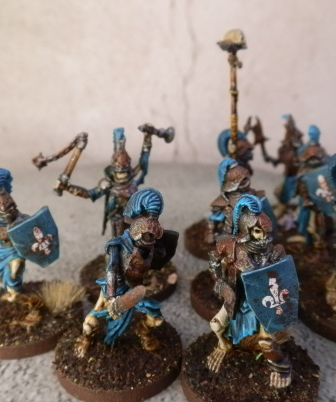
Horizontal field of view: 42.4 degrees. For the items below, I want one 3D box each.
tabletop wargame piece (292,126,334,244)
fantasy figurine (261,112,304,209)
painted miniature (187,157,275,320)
[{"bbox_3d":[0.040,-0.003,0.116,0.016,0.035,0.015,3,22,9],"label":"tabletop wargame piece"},{"bbox_3d":[0.036,-0.012,0.142,0.017,0.032,0.013,-5,23,-11],"label":"fantasy figurine"},{"bbox_3d":[0.018,0.007,0.098,0.025,0.035,0.025,-17,27,-35],"label":"painted miniature"}]

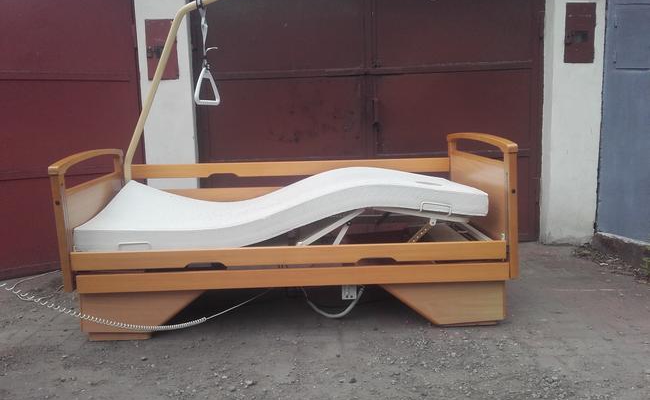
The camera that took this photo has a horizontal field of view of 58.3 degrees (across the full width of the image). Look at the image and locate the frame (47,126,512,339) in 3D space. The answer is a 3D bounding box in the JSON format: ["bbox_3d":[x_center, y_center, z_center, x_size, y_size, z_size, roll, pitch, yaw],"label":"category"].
[{"bbox_3d":[-0.178,0.125,3.214,2.150,0.880,1.020,-3,9,-3],"label":"frame"}]

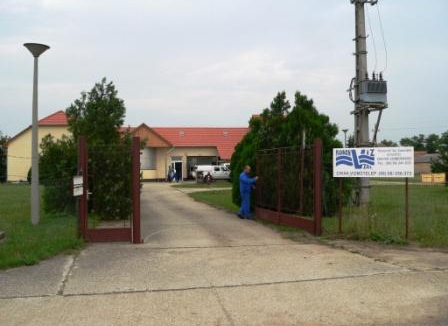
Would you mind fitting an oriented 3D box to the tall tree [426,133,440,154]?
[{"bbox_3d":[47.200,-1.950,105.000,4.200,9.400,4.200,0,-1,0],"label":"tall tree"}]

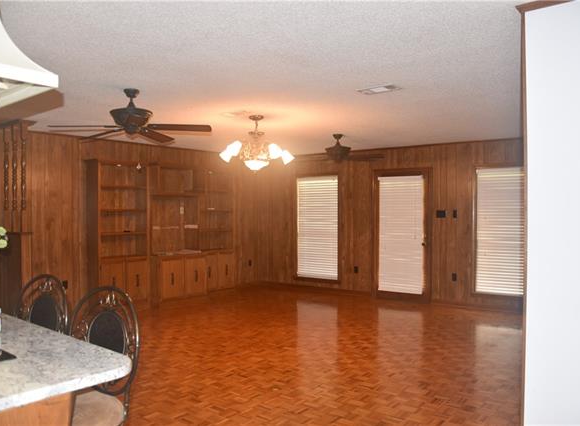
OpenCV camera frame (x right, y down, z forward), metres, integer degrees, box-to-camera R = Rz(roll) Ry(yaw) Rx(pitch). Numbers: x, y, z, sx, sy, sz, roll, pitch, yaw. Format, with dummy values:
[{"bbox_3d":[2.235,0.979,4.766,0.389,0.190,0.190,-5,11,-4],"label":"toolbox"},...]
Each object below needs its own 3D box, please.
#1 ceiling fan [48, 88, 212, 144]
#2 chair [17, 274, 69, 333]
[{"bbox_3d":[-1.333,-0.852,4.042,1.350,0.380,1.300,0,1,-18],"label":"ceiling fan"},{"bbox_3d":[-1.316,0.864,2.180,0.450,1.100,0.500,0,1,34],"label":"chair"}]

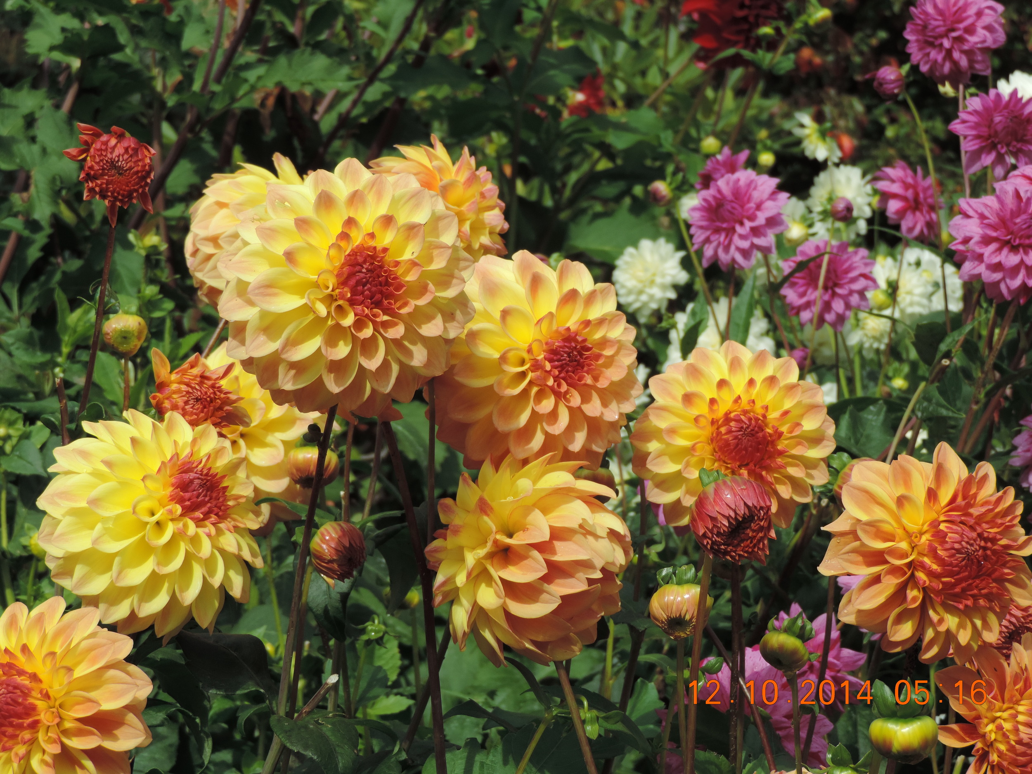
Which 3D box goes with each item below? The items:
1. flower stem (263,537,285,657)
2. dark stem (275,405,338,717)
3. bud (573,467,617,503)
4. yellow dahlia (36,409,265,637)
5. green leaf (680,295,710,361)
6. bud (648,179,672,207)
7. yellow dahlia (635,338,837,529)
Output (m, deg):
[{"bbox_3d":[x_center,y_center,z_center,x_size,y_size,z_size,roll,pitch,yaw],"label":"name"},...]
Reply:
[{"bbox_3d":[-0.145,0.127,1.620,0.006,0.076,0.006,-7,12,0],"label":"flower stem"},{"bbox_3d":[-0.117,0.097,1.500,0.009,0.180,0.009,10,11,-2],"label":"dark stem"},{"bbox_3d":[0.052,0.063,1.750,0.028,0.026,0.028,0,14,0],"label":"bud"},{"bbox_3d":[-0.207,0.077,1.520,0.130,0.130,0.075,-8,-12,-30],"label":"yellow dahlia"},{"bbox_3d":[0.153,-0.049,2.300,0.028,0.058,0.020,-4,15,-17],"label":"green leaf"},{"bbox_3d":[0.129,-0.173,2.400,0.022,0.023,0.022,3,14,11],"label":"bud"},{"bbox_3d":[0.125,0.027,1.550,0.117,0.109,0.060,-2,-3,-7],"label":"yellow dahlia"}]

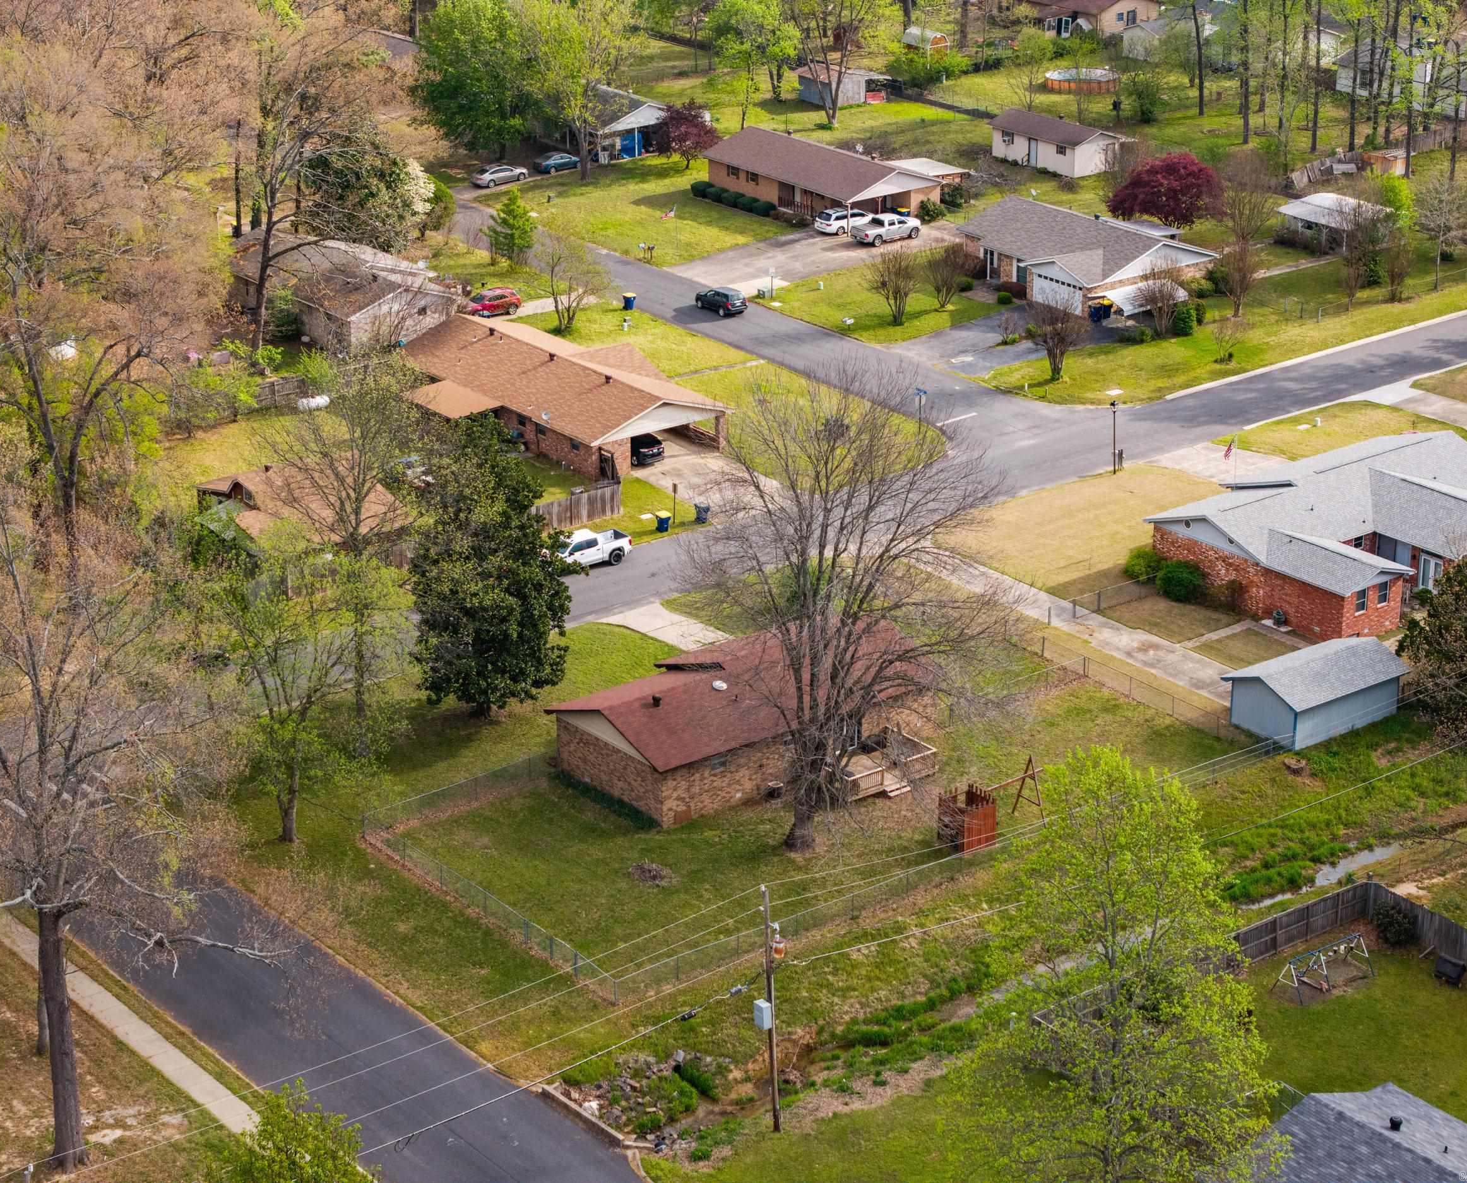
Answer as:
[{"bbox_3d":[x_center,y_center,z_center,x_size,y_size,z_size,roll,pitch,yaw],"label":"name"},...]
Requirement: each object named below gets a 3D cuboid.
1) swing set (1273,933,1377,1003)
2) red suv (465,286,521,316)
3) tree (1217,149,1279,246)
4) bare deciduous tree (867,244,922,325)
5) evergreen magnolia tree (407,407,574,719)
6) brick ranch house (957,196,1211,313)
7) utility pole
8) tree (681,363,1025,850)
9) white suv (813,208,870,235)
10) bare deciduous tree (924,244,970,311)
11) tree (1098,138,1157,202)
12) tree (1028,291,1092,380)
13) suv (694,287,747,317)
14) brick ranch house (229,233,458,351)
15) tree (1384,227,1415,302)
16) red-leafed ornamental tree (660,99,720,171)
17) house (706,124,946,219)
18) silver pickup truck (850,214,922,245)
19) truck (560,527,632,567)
[{"bbox_3d":[26.463,16.728,142.725,4.667,1.847,1.818,-16,27,-33],"label":"swing set"},{"bbox_3d":[-17.516,-21.067,232.030,4.500,1.620,1.830,-16,25,-32],"label":"red suv"},{"bbox_3d":[38.996,-29.608,241.903,4.854,7.364,4.854,2,21,9],"label":"tree"},{"bbox_3d":[10.760,-20.491,215.131,3.800,5.200,3.600,0,21,0],"label":"bare deciduous tree"},{"bbox_3d":[-12.378,-1.215,163.048,8.220,16.540,8.220,-1,22,0],"label":"evergreen magnolia tree"},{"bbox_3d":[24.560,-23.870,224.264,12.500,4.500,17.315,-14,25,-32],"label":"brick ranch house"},{"bbox_3d":[1.521,16.920,128.553,0.340,11.280,0.340,-3,22,1],"label":"utility pole"},{"bbox_3d":[5.221,1.369,137.654,14.800,21.300,13.500,0,21,0],"label":"tree"},{"bbox_3d":[9.066,-29.311,251.073,5.150,1.740,2.000,-16,27,-33],"label":"white suv"},{"bbox_3d":[15.413,-22.733,230.612,3.310,4.856,3.310,-1,22,0],"label":"bare deciduous tree"},{"bbox_3d":[31.072,-32.578,251.811,4.665,6.256,4.665,1,21,7],"label":"tree"},{"bbox_3d":[20.791,-16.152,203.677,4.000,5.400,3.800,0,21,0],"label":"tree"},{"bbox_3d":[-0.819,-20.151,219.181,1.840,1.730,4.500,-16,26,-34],"label":"suv"},{"bbox_3d":[-28.621,-22.517,232.787,10.934,4.400,21.969,-16,25,-32],"label":"brick ranch house"},{"bbox_3d":[45.835,-22.402,219.730,2.200,5.000,2.200,0,21,0],"label":"tree"},{"bbox_3d":[-3.511,-37.700,263.441,4.701,5.815,4.701,-1,22,0],"label":"red-leafed ornamental tree"},{"bbox_3d":[6.953,-31.807,243.251,9.864,4.400,17.673,-16,26,-34],"label":"house"},{"bbox_3d":[11.878,-28.206,247.954,5.820,1.920,2.030,-15,25,-31],"label":"silver pickup truck"},{"bbox_3d":[-8.808,-2.287,184.966,5.880,1.920,2.050,-16,27,-33],"label":"truck"}]

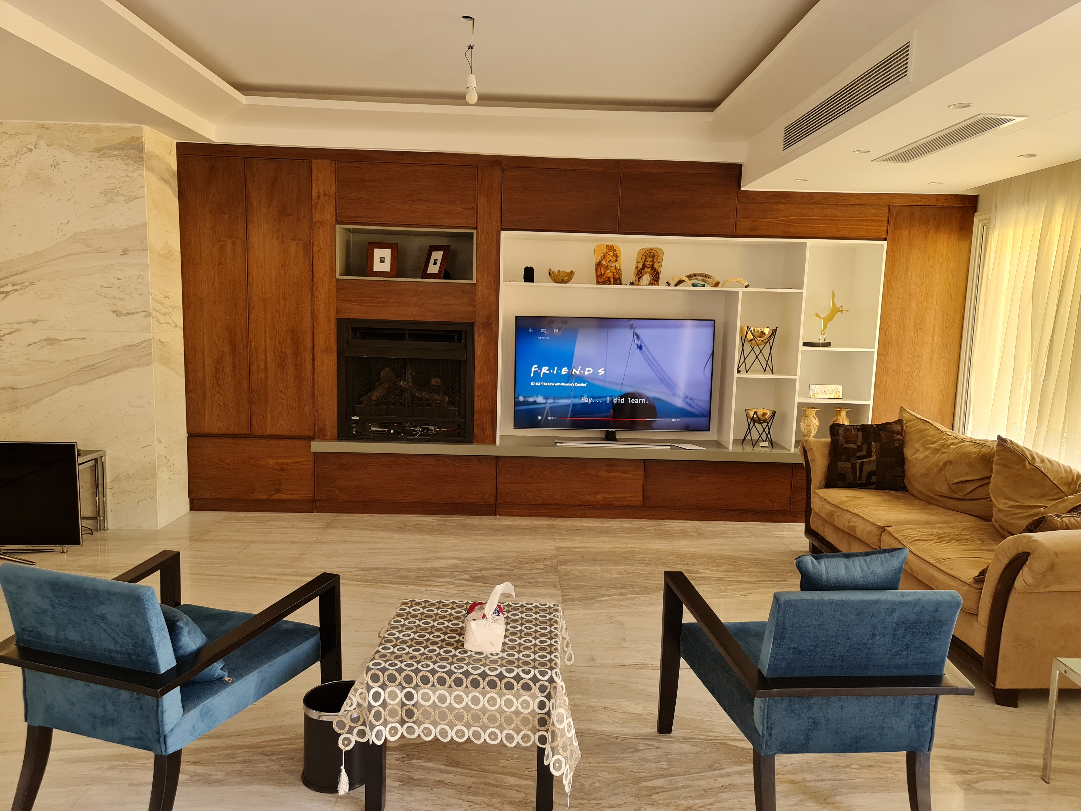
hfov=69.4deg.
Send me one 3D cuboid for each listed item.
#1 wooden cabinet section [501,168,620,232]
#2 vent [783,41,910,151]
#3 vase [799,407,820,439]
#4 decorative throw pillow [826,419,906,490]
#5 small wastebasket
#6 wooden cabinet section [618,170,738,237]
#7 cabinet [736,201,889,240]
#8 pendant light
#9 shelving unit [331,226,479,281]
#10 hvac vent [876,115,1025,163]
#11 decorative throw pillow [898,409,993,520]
[{"bbox_3d":[0.138,-1.406,5.379,0.808,0.422,0.050,1,7,-1],"label":"wooden cabinet section"},{"bbox_3d":[1.414,-1.428,3.735,0.050,0.130,1.510,1,7,-1],"label":"vent"},{"bbox_3d":[1.980,0.160,5.801,0.142,0.295,0.142,1,7,-1],"label":"vase"},{"bbox_3d":[1.978,0.306,4.740,0.460,0.420,0.130,3,-6,9],"label":"decorative throw pillow"},{"bbox_3d":[-0.656,1.067,2.534,0.231,0.262,0.231,1,7,-1],"label":"small wastebasket"},{"bbox_3d":[0.950,-1.419,5.555,0.814,0.400,0.300,1,7,-1],"label":"wooden cabinet section"},{"bbox_3d":[1.877,-1.303,5.574,1.046,0.253,0.380,1,7,-1],"label":"cabinet"},{"bbox_3d":[-0.338,-1.655,3.748,0.075,0.385,0.070,1,7,-1],"label":"pendant light"},{"bbox_3d":[-0.930,-1.066,5.584,0.962,0.372,0.390,1,7,-1],"label":"shelving unit"},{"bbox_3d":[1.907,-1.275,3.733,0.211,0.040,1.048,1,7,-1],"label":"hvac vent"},{"bbox_3d":[2.345,0.318,4.383,0.220,0.510,0.820,12,5,-11],"label":"decorative throw pillow"}]

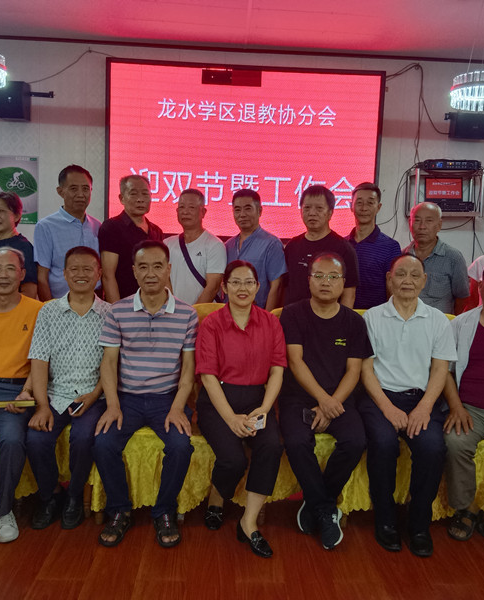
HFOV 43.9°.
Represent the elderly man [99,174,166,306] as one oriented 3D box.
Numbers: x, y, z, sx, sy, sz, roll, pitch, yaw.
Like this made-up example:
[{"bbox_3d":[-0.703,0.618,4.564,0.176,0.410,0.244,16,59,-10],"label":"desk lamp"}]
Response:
[{"bbox_3d":[-0.640,0.117,3.464,0.470,1.660,0.320,1,6,-16],"label":"elderly man"}]

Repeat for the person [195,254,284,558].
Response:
[{"bbox_3d":[0.037,0.446,2.848,0.480,1.245,0.800,2,6,-6],"label":"person"}]

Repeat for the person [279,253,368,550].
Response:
[{"bbox_3d":[0.412,0.422,2.955,0.520,1.299,0.760,3,6,8],"label":"person"}]

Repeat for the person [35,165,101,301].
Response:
[{"bbox_3d":[-0.973,0.105,3.434,0.480,1.719,0.330,-1,7,-32],"label":"person"}]

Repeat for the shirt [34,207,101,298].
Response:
[{"bbox_3d":[-0.971,-0.199,3.402,0.480,0.660,0.290,-1,7,-32],"label":"shirt"}]

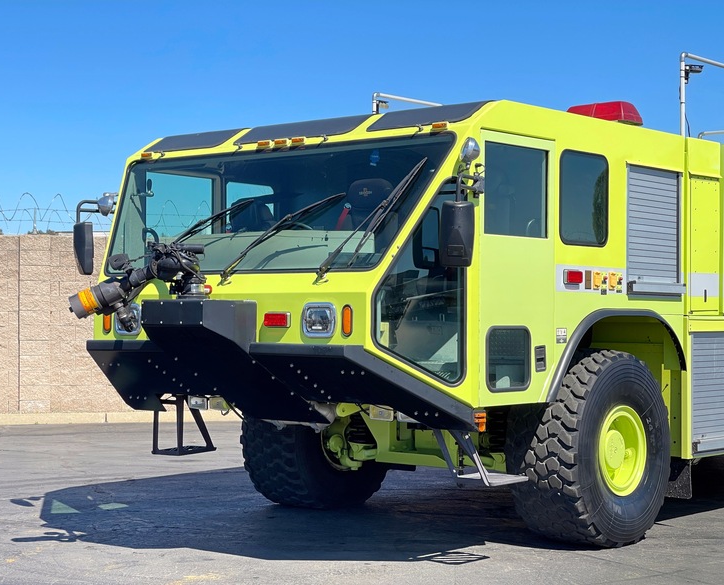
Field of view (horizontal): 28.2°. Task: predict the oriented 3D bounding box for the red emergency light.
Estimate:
[{"bbox_3d":[1.748,-1.305,10.605,0.540,0.180,0.290,-1,-1,40],"label":"red emergency light"}]

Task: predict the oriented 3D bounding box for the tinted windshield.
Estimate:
[{"bbox_3d":[-0.713,-0.541,9.451,2.950,0.965,0.060,-1,-29,40],"label":"tinted windshield"}]

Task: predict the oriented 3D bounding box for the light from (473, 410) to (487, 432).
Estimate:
[{"bbox_3d":[0.695,0.779,8.690,0.055,0.125,0.090,-1,-1,40],"label":"light"}]

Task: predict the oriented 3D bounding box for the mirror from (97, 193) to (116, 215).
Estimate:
[{"bbox_3d":[-1.883,-0.641,10.630,0.100,0.165,0.150,1,-1,-30],"label":"mirror"}]

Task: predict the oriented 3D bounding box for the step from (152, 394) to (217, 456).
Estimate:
[{"bbox_3d":[-1.331,0.986,10.806,0.420,0.450,0.550,-1,-1,40],"label":"step"}]

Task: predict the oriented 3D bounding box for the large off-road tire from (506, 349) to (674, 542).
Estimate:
[{"bbox_3d":[1.650,1.096,10.168,0.580,1.345,1.360,-1,-1,40],"label":"large off-road tire"}]

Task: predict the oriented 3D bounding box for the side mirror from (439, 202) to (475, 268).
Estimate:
[{"bbox_3d":[0.555,-0.343,8.353,0.200,0.390,0.110,0,-1,20],"label":"side mirror"}]

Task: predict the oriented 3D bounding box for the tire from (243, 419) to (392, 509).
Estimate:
[{"bbox_3d":[-0.366,1.117,11.879,0.580,1.345,1.360,-1,-1,40],"label":"tire"}]

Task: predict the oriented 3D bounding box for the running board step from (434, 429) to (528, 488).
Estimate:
[{"bbox_3d":[0.742,0.965,9.045,0.420,0.450,0.550,-1,-1,40],"label":"running board step"}]

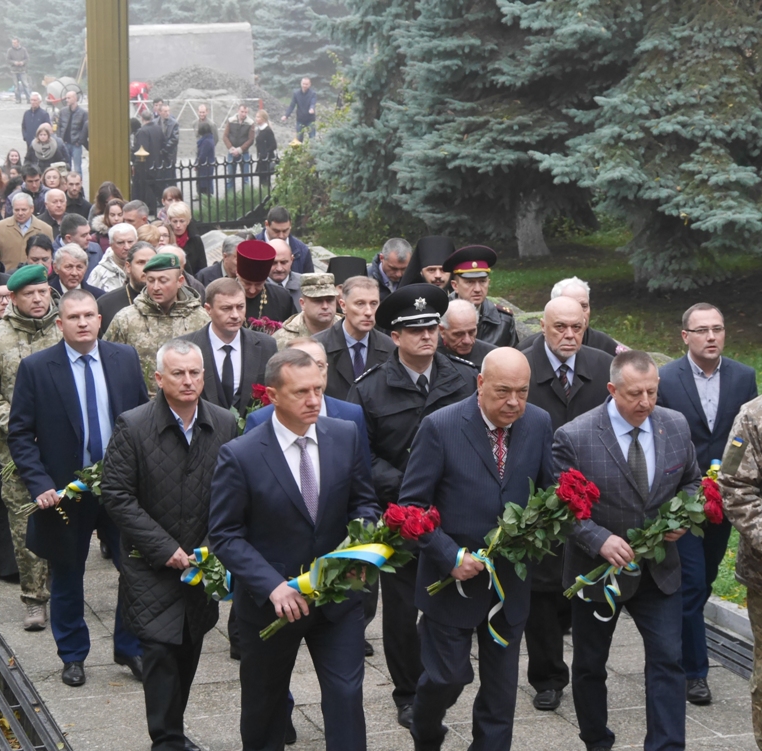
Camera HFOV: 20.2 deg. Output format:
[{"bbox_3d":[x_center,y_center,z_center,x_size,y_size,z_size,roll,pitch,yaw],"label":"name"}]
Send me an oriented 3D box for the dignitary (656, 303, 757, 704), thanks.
[{"bbox_3d":[1.459,0.538,9.600,0.500,1.760,0.430,-2,8,-14],"label":"dignitary"}]

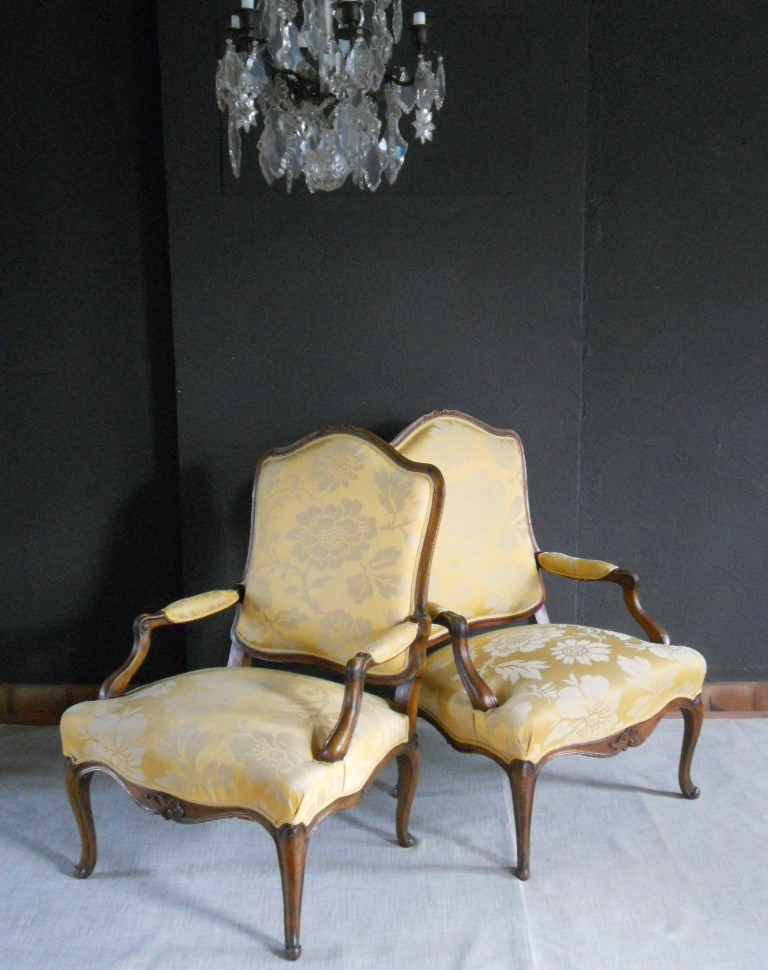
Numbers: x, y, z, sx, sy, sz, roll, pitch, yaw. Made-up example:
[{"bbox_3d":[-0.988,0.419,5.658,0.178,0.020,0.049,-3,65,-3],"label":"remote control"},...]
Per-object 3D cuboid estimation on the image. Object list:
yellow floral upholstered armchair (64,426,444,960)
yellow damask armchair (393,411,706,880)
[{"bbox_3d":[-0.273,0.385,2.543,0.670,0.970,0.710,6,12,33],"label":"yellow floral upholstered armchair"},{"bbox_3d":[0.369,0.329,2.844,0.670,0.970,0.710,-8,12,-37],"label":"yellow damask armchair"}]

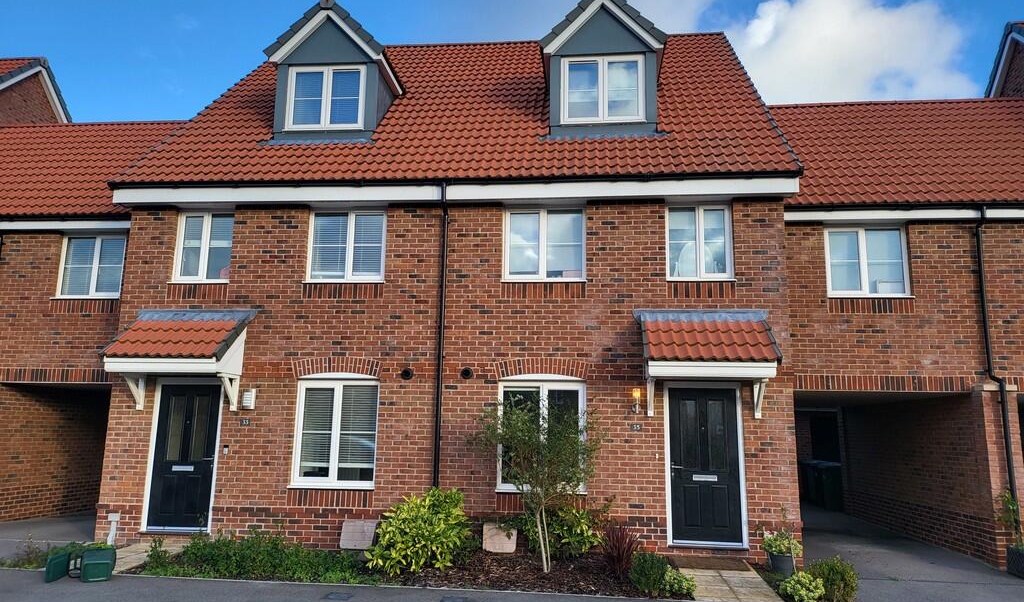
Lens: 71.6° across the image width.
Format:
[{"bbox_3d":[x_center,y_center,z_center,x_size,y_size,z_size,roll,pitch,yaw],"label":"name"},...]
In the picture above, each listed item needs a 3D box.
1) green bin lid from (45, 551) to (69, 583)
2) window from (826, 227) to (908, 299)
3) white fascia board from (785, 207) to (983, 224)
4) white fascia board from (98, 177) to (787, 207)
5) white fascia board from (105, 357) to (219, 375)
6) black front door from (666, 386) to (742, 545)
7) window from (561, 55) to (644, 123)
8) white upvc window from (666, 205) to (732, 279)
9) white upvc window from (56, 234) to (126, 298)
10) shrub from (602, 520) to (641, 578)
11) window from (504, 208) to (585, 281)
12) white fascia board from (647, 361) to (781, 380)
[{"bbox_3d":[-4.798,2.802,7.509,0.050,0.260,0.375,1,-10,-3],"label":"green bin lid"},{"bbox_3d":[5.335,-0.576,10.657,1.190,1.080,0.100,0,-10,5],"label":"window"},{"bbox_3d":[5.373,-1.265,10.411,2.880,0.130,0.060,0,-10,5],"label":"white fascia board"},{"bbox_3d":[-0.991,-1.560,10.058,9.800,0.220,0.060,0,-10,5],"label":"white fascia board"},{"bbox_3d":[-4.632,0.849,9.376,1.540,0.200,0.060,0,-10,5],"label":"white fascia board"},{"bbox_3d":[2.560,2.165,9.406,0.898,2.000,0.070,0,-10,5],"label":"black front door"},{"bbox_3d":[1.415,-3.275,10.990,1.317,1.126,0.100,0,-10,5],"label":"window"},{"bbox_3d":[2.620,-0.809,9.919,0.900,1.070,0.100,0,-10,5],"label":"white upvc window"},{"bbox_3d":[-6.929,-0.572,11.705,1.140,1.050,0.120,0,-10,5],"label":"white upvc window"},{"bbox_3d":[1.239,2.808,8.045,0.440,0.640,0.420,0,-10,5],"label":"shrub"},{"bbox_3d":[0.444,-0.790,9.961,1.120,1.050,0.120,0,-10,5],"label":"window"},{"bbox_3d":[2.489,0.850,8.810,1.555,0.197,0.060,0,-10,5],"label":"white fascia board"}]

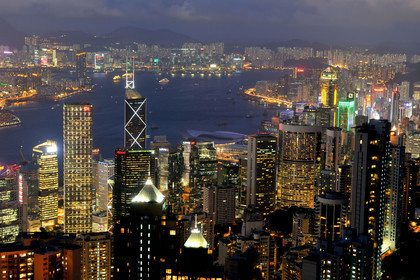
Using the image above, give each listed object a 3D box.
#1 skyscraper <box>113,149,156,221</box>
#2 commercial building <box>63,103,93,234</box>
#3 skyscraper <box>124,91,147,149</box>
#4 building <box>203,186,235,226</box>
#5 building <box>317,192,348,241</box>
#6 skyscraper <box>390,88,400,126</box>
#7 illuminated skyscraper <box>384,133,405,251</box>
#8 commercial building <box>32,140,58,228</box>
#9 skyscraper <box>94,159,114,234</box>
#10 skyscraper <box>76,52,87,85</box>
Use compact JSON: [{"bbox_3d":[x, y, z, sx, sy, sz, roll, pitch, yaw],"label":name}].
[{"bbox_3d":[-127.570,118.850,1388.790,54.000,206.000,45.000,-2,8,-20],"label":"skyscraper"},{"bbox_3d":[-231.610,76.830,1435.930,48.000,283.000,48.000,1,8,-5],"label":"commercial building"},{"bbox_3d":[-155.910,56.850,1514.330,52.000,305.000,52.000,8,10,42],"label":"skyscraper"},{"bbox_3d":[9.910,84.590,1010.860,37.000,55.000,23.000,1,8,-2],"label":"building"},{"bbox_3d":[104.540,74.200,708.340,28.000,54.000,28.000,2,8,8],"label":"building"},{"bbox_3d":[743.470,-123.360,3278.740,27.000,175.000,27.000,5,9,25],"label":"skyscraper"},{"bbox_3d":[171.340,48.410,768.880,16.500,110.000,16.500,0,8,-10],"label":"illuminated skyscraper"},{"bbox_3d":[-330.970,92.150,1650.900,28.000,180.000,42.000,8,10,40],"label":"commercial building"},{"bbox_3d":[-211.290,117.550,1689.290,40.000,146.000,40.000,-6,11,-43],"label":"skyscraper"},{"bbox_3d":[-842.320,-454.750,5353.200,64.000,230.000,42.000,0,8,-9],"label":"skyscraper"}]

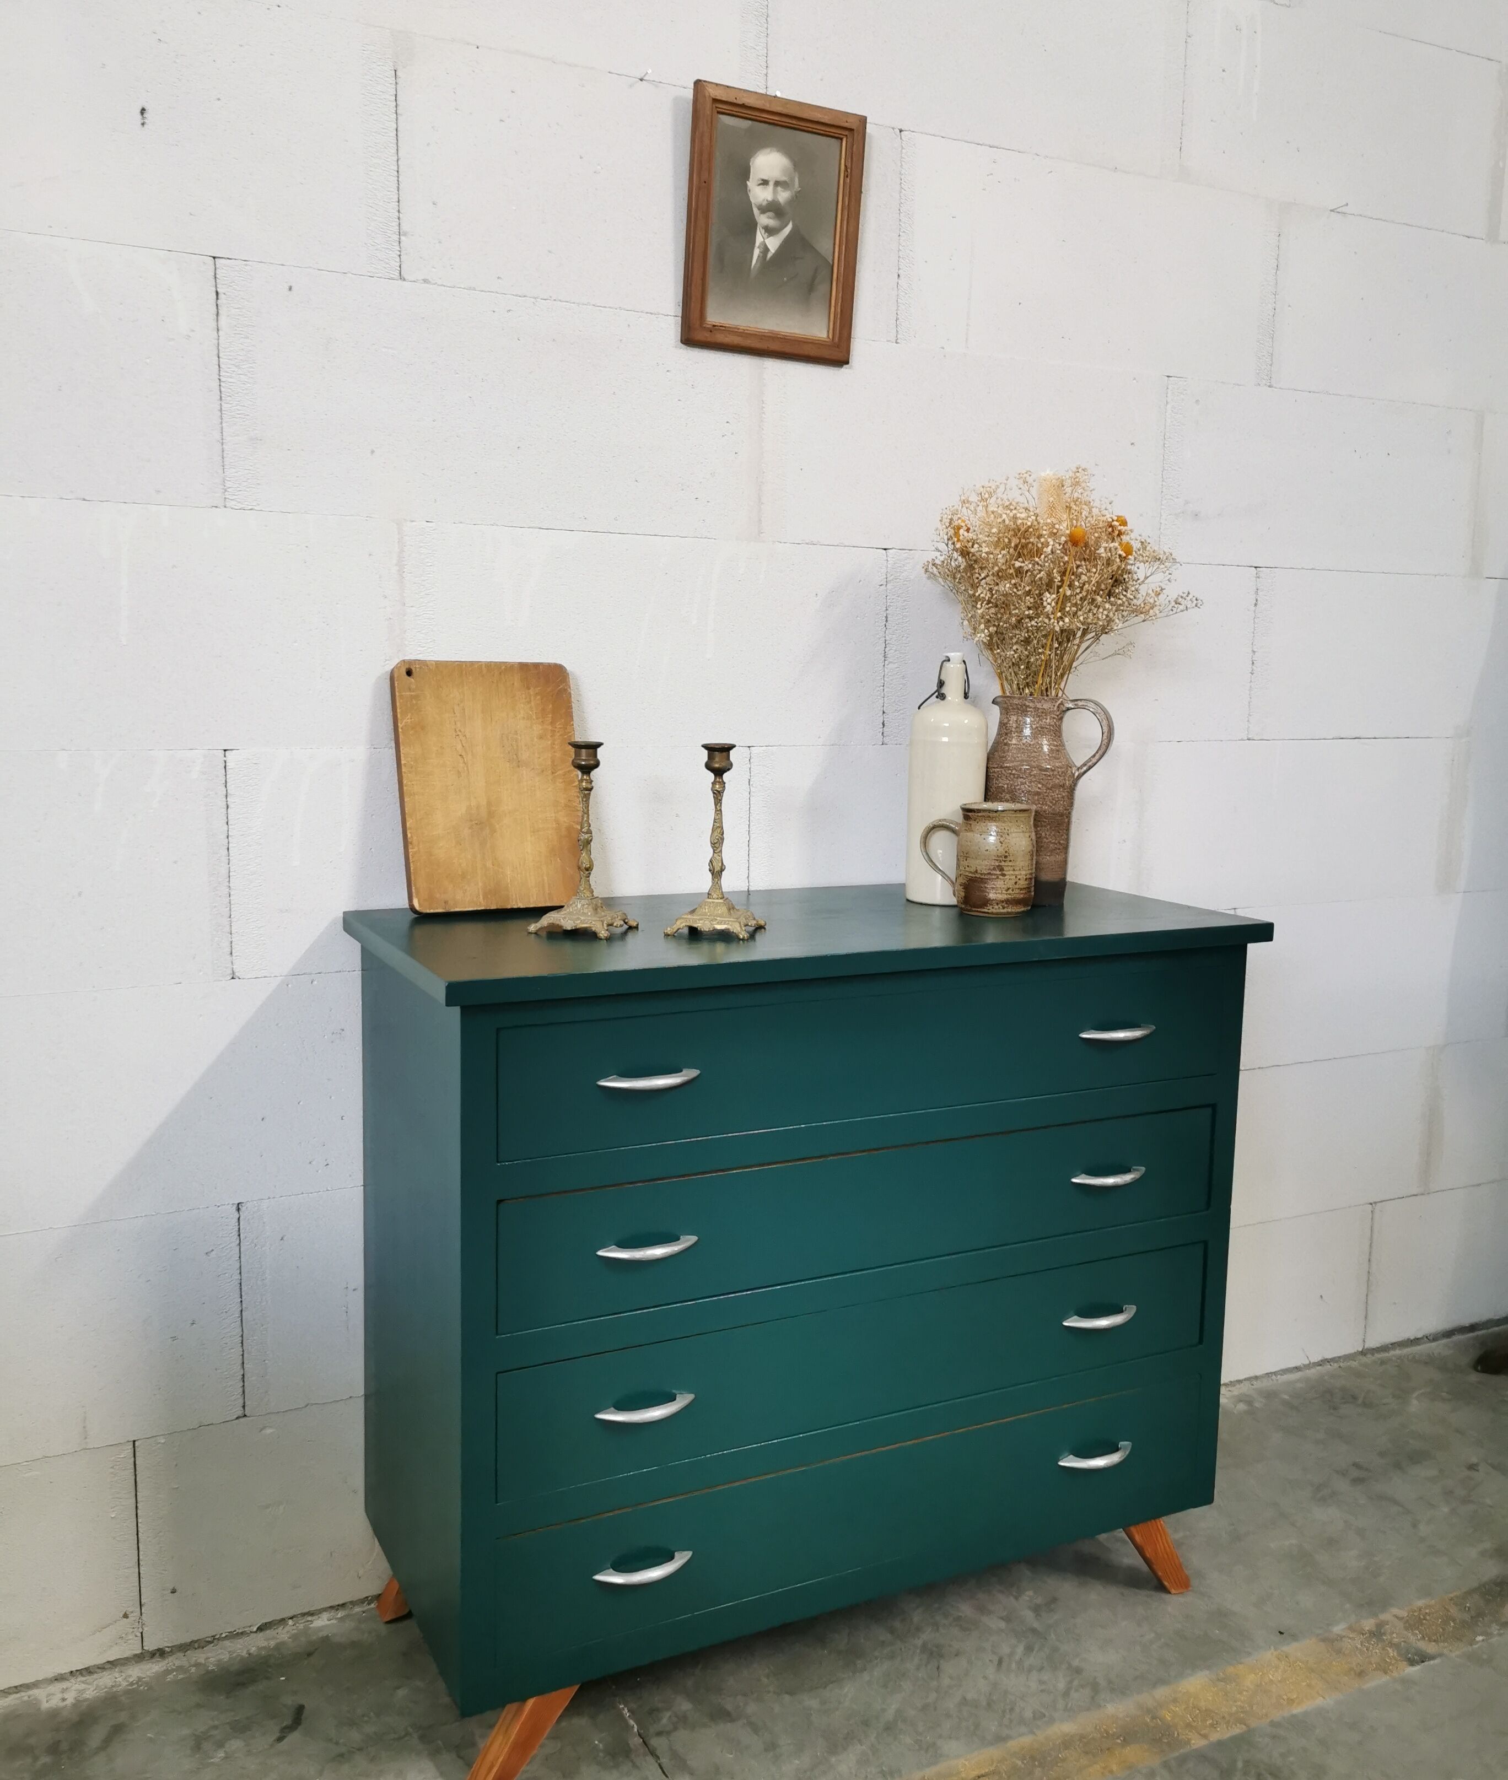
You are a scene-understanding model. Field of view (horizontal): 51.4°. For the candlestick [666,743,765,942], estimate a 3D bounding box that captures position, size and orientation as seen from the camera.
[{"bbox_3d":[-0.037,-0.054,1.648,0.087,0.198,0.087,2,8,13],"label":"candlestick"}]

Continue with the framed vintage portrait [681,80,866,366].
[{"bbox_3d":[0.022,-0.771,1.835,0.216,0.277,0.020,-3,14,-26],"label":"framed vintage portrait"}]

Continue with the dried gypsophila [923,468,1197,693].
[{"bbox_3d":[0.367,-0.353,1.865,0.300,0.280,0.250,2,8,10],"label":"dried gypsophila"}]

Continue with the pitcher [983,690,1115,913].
[{"bbox_3d":[0.360,-0.108,1.900,0.154,0.250,0.107,2,8,10],"label":"pitcher"}]

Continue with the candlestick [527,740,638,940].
[{"bbox_3d":[-0.175,-0.055,1.634,0.086,0.198,0.086,3,8,19],"label":"candlestick"}]

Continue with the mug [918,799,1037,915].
[{"bbox_3d":[0.266,-0.037,1.836,0.135,0.124,0.093,2,8,9],"label":"mug"}]

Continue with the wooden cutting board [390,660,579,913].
[{"bbox_3d":[-0.294,-0.115,1.752,0.202,0.279,0.024,-2,-5,-30],"label":"wooden cutting board"}]

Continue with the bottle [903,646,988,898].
[{"bbox_3d":[0.235,-0.134,1.891,0.092,0.300,0.092,1,8,0],"label":"bottle"}]

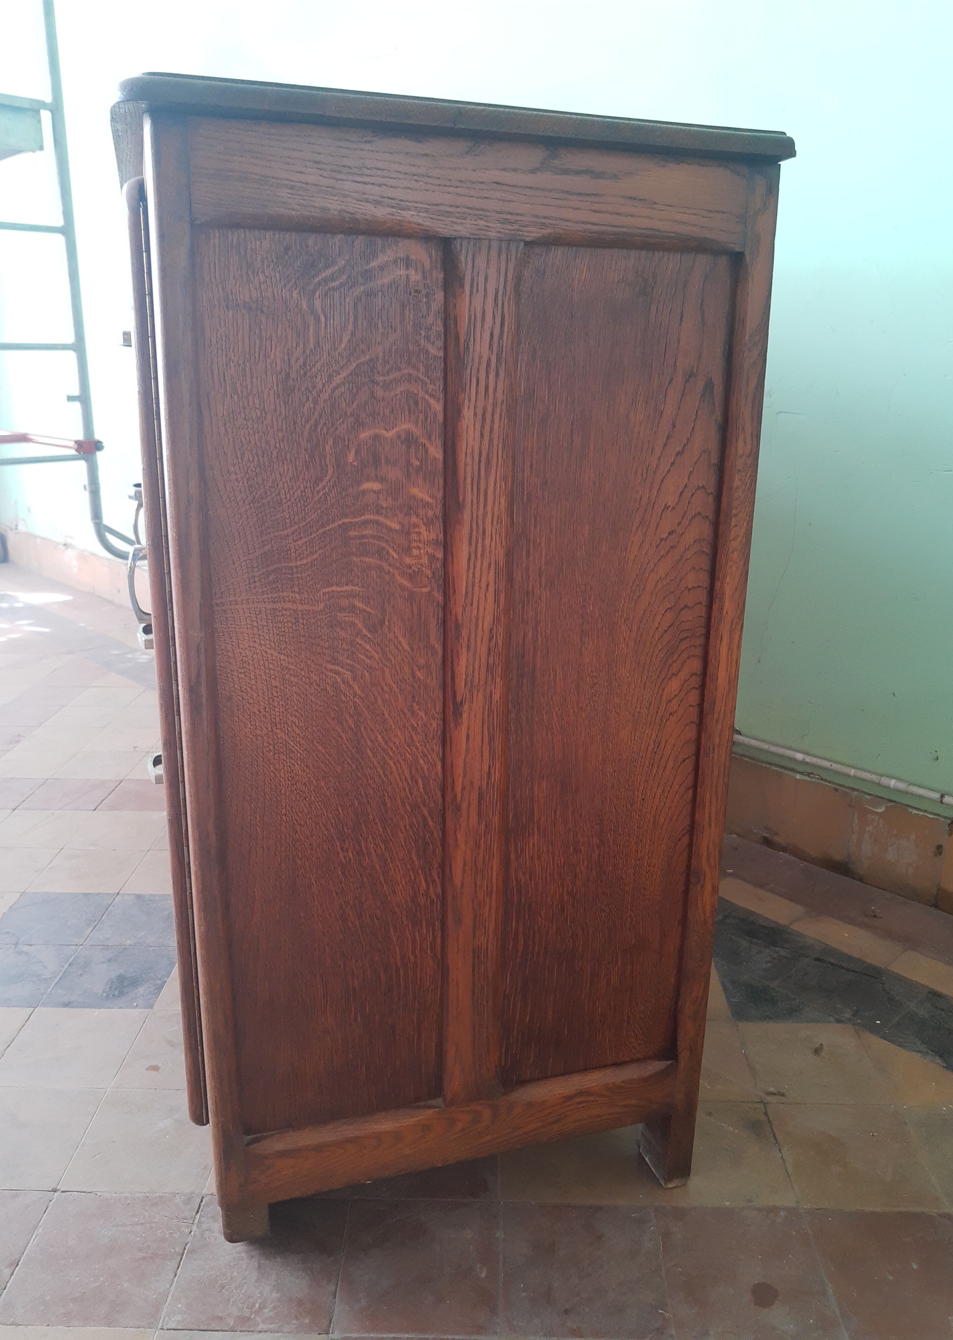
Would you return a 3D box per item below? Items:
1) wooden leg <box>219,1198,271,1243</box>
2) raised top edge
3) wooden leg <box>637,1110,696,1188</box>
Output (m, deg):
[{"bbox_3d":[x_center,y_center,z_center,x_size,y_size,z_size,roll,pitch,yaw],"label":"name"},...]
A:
[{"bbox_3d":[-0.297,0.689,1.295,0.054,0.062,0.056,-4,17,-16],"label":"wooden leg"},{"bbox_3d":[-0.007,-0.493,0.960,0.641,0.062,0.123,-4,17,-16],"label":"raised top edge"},{"bbox_3d":[0.266,0.637,1.390,0.038,0.122,0.070,-4,17,-16],"label":"wooden leg"}]

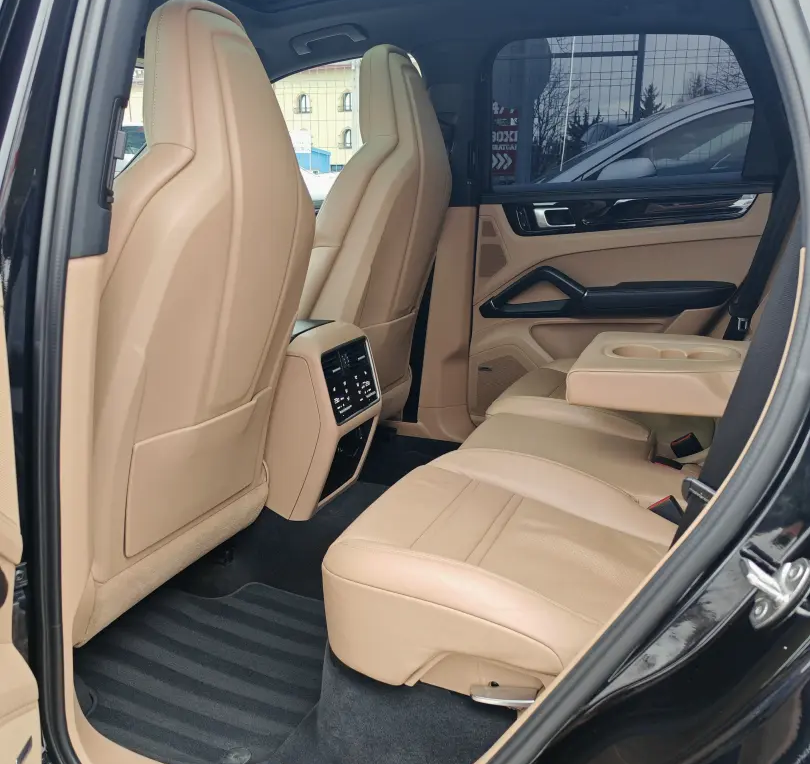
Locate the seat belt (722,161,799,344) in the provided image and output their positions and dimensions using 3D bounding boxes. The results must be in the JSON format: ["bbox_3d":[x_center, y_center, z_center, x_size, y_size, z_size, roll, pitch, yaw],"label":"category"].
[{"bbox_3d":[0.821,-0.290,1.859,0.081,0.436,0.071,16,21,17],"label":"seat belt"}]

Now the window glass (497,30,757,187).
[{"bbox_3d":[0.516,-0.678,2.062,0.628,0.390,0.041,6,35,20],"label":"window glass"}]

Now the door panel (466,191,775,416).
[{"bbox_3d":[0.544,-0.154,2.148,0.790,0.658,0.132,6,18,20],"label":"door panel"}]

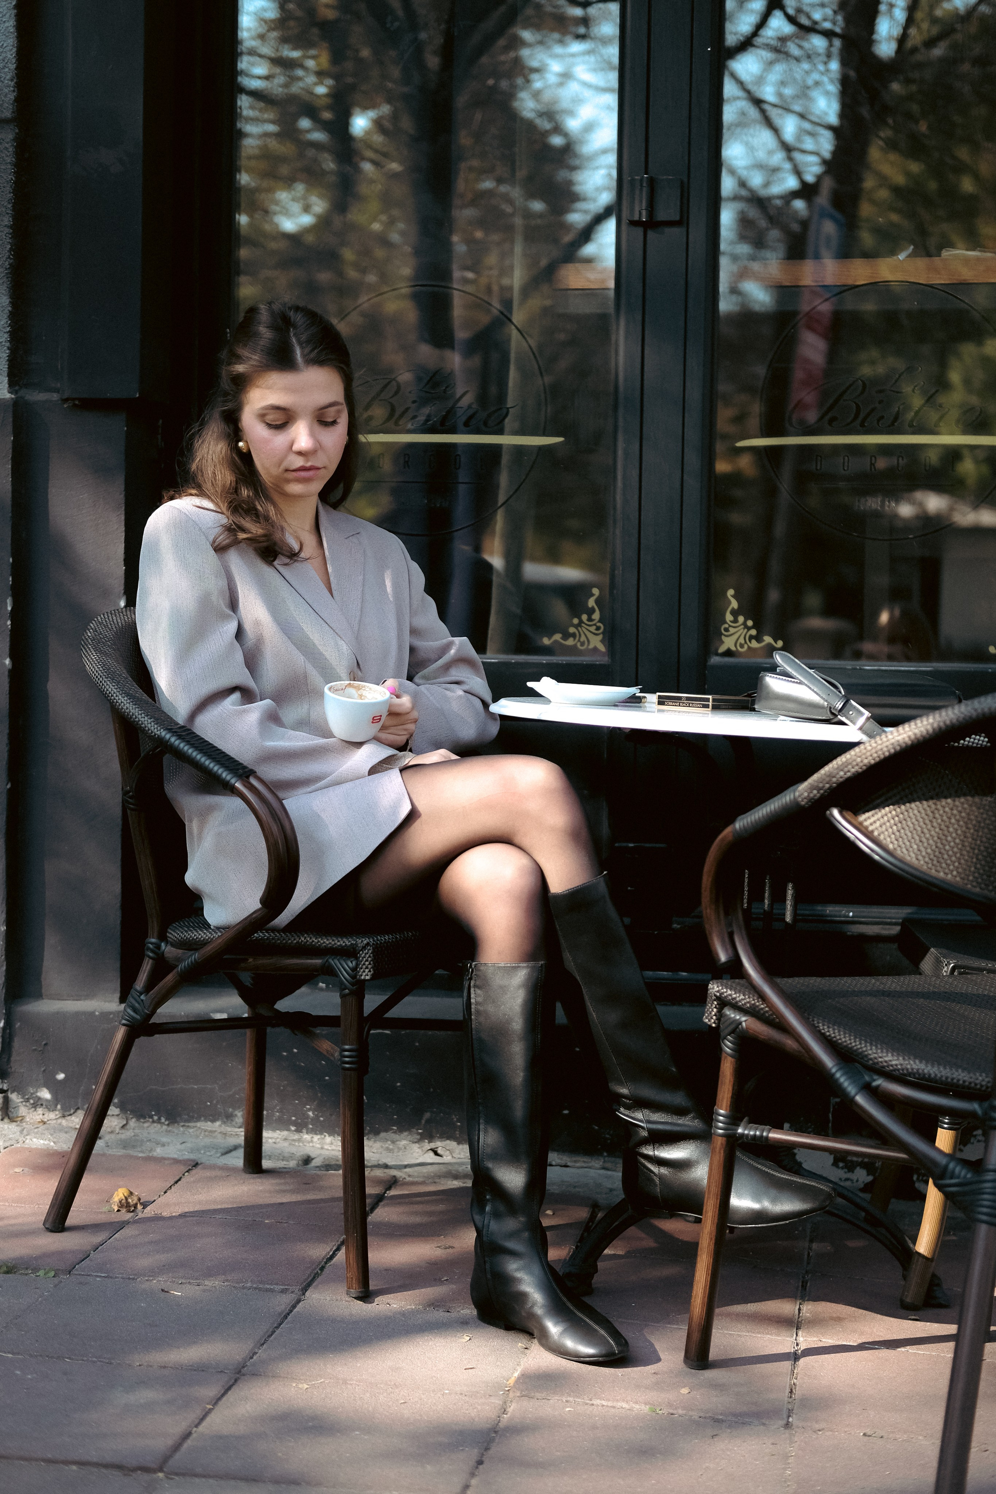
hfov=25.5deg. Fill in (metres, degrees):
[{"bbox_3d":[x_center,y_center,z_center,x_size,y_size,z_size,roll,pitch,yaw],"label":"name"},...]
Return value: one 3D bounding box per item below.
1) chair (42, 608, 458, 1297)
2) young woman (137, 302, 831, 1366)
[{"bbox_3d":[-0.302,0.244,3.078,0.580,0.860,0.540,3,4,30],"label":"chair"},{"bbox_3d":[-0.082,0.050,2.885,0.935,1.298,0.520,5,5,44],"label":"young woman"}]

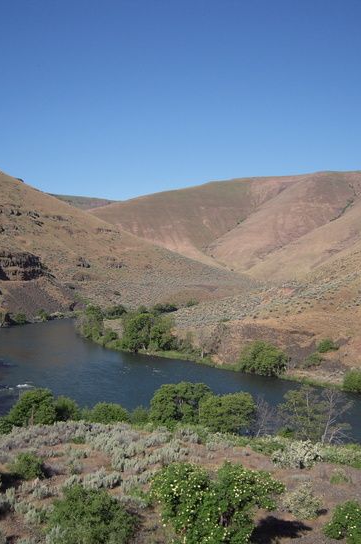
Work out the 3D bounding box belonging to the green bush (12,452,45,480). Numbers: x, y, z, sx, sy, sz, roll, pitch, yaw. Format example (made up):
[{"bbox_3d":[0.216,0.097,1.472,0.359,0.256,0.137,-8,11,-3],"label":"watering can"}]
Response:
[{"bbox_3d":[-10.174,12.934,39.000,2.190,1.640,1.970,0,2,0],"label":"green bush"}]

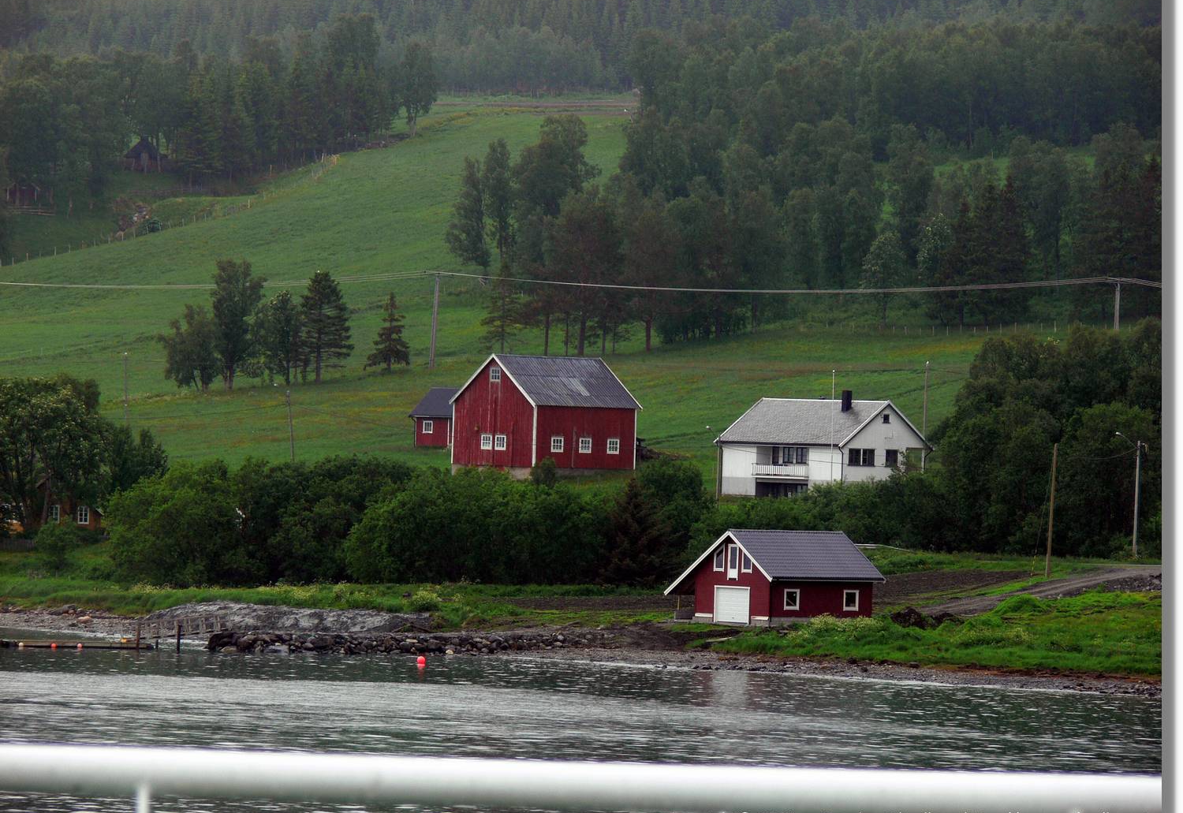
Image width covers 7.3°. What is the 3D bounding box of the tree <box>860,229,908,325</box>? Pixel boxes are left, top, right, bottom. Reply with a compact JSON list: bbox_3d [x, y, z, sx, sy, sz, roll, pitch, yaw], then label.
[{"bbox_3d":[28.951,-12.806,920.000,4.614,9.422,4.614,2,0,0],"label":"tree"}]

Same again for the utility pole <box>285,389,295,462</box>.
[{"bbox_3d":[-22.458,1.831,695.000,0.230,6.357,0.230,-5,0,0],"label":"utility pole"}]

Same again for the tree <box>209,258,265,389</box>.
[{"bbox_3d":[-30.654,-7.123,805.000,4.581,11.445,4.581,2,0,0],"label":"tree"}]

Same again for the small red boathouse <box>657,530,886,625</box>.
[{"bbox_3d":[11.485,10.653,579.216,9.171,5.810,10.275,2,0,45],"label":"small red boathouse"}]

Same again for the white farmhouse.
[{"bbox_3d":[16.885,2.745,676.200,12.368,7.809,10.063,2,0,44],"label":"white farmhouse"}]

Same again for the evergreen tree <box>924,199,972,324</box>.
[{"bbox_3d":[35.500,-14.071,925.000,4.550,11.864,4.550,2,0,0],"label":"evergreen tree"}]

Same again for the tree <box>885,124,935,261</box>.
[{"bbox_3d":[32.882,-21.714,960.000,4.963,14.890,4.963,2,0,0],"label":"tree"}]

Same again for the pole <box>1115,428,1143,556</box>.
[{"bbox_3d":[36.455,5.982,630.000,1.900,8.519,0.350,2,0,-6],"label":"pole"}]

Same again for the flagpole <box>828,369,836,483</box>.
[{"bbox_3d":[17.452,2.004,672.000,0.150,9.421,0.150,1,0,0],"label":"flagpole"}]

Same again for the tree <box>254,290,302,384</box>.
[{"bbox_3d":[-27.510,-6.037,815.000,4.052,8.265,4.052,2,0,0],"label":"tree"}]

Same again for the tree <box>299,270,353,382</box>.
[{"bbox_3d":[-23.256,-7.050,815.000,4.637,9.805,4.637,2,0,0],"label":"tree"}]

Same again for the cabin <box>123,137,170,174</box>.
[{"bbox_3d":[-50.267,-28.500,1050.000,4.802,4.071,4.900,2,0,-6],"label":"cabin"}]

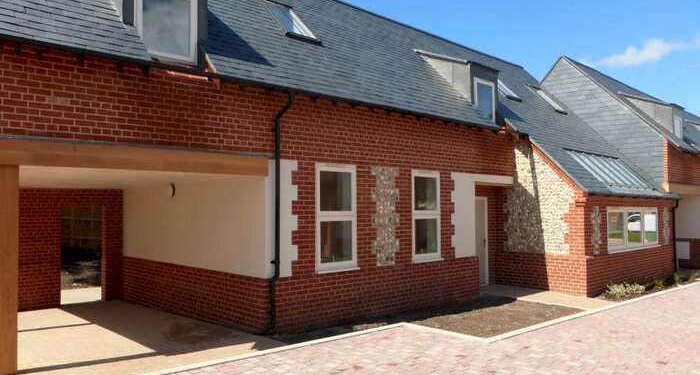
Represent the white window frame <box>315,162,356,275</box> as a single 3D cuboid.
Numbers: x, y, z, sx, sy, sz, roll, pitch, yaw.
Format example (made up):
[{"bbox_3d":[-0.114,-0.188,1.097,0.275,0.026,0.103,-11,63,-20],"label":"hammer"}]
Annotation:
[{"bbox_3d":[-0.207,0.482,8.096,0.880,1.710,0.120,2,-4,-42],"label":"white window frame"}]

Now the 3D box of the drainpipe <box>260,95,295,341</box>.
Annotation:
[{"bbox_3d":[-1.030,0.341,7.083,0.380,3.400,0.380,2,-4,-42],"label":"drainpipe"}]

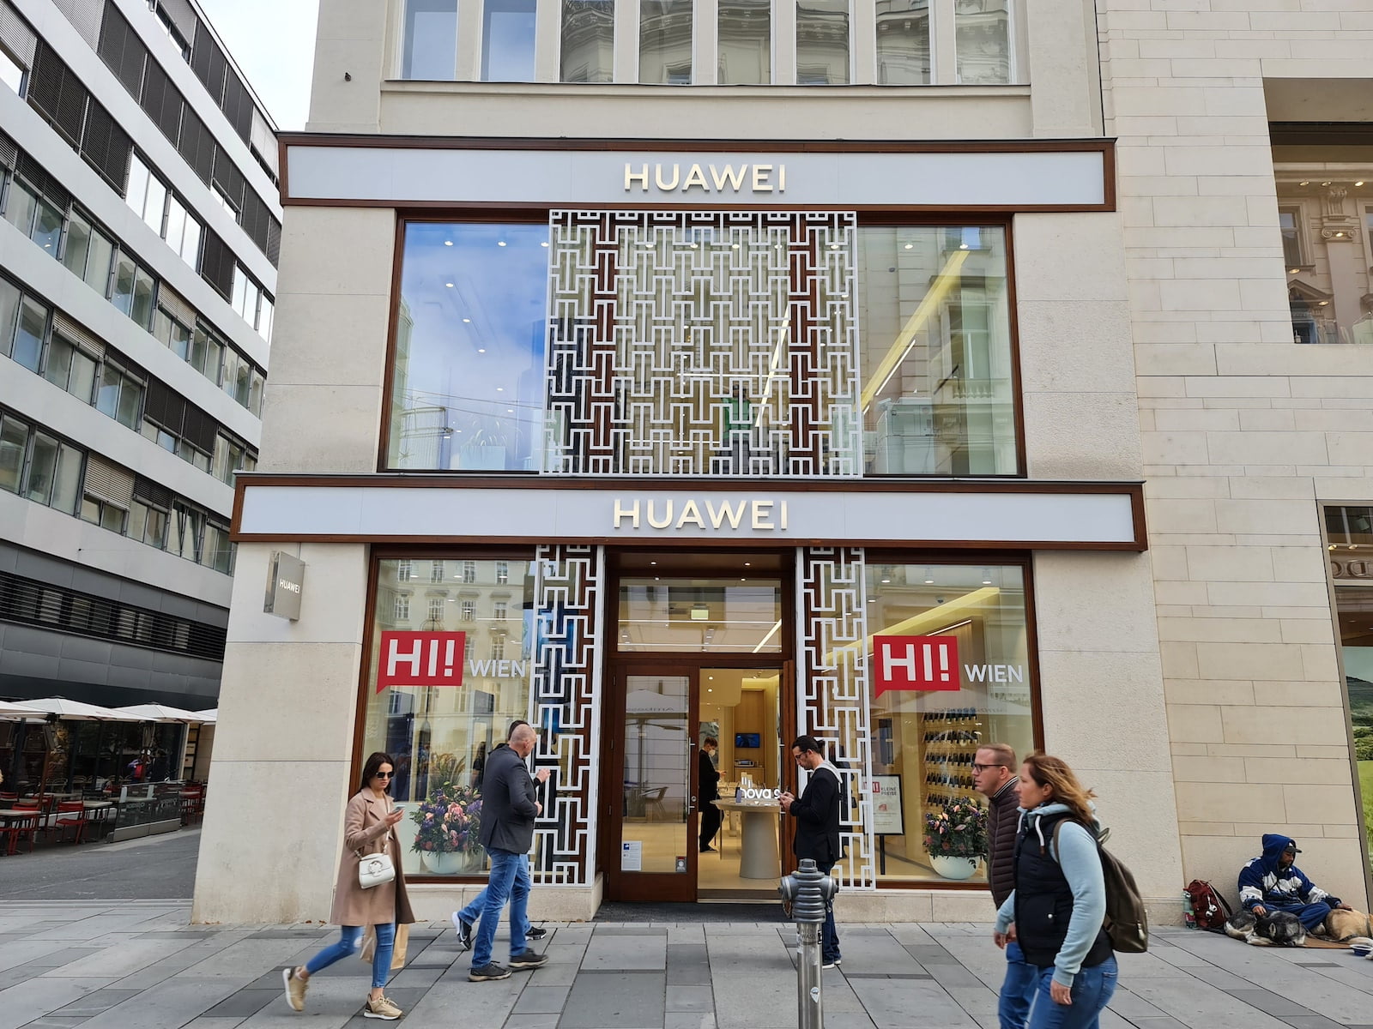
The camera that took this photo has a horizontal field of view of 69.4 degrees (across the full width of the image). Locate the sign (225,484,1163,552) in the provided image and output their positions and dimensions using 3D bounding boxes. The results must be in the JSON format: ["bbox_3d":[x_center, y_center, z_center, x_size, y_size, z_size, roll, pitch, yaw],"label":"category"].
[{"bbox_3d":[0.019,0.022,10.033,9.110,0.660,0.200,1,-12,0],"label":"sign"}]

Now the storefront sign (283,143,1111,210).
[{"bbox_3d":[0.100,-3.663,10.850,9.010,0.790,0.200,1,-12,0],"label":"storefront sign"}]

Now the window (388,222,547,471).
[{"bbox_3d":[-2.324,-1.835,10.668,1.600,2.810,0.080,1,-12,0],"label":"window"}]

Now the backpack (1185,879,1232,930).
[{"bbox_3d":[4.855,3.634,9.216,0.340,0.440,0.260,-6,-14,28],"label":"backpack"}]

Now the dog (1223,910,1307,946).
[{"bbox_3d":[5.082,3.624,8.767,0.680,0.280,0.480,5,-13,-19],"label":"dog"}]

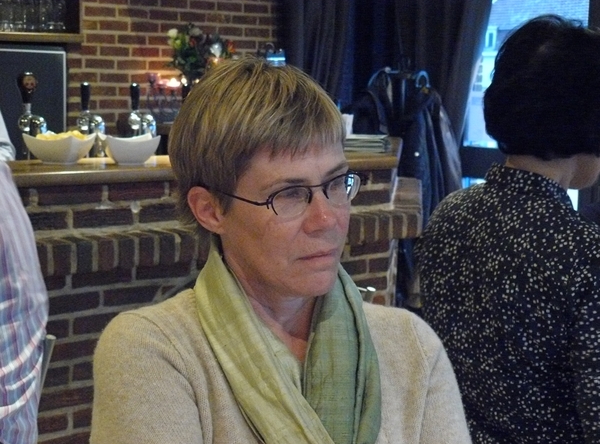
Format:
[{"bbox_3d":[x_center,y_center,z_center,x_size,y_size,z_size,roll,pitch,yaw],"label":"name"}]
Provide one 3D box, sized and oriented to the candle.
[{"bbox_3d":[-0.675,-0.739,6.200,0.070,0.066,0.070,1,7,0],"label":"candle"}]

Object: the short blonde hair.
[{"bbox_3d":[-0.045,-0.084,1.287,0.176,0.188,0.205,-15,20,-35],"label":"short blonde hair"}]

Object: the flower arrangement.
[{"bbox_3d":[-0.527,-0.871,6.150,0.350,0.360,0.320,-4,9,-37],"label":"flower arrangement"}]

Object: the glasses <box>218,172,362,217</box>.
[{"bbox_3d":[-0.023,-0.036,1.271,0.135,0.044,0.145,-15,20,-35],"label":"glasses"}]

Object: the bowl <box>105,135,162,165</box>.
[{"bbox_3d":[-0.518,-0.222,3.550,0.162,0.088,0.162,-1,7,-18],"label":"bowl"}]

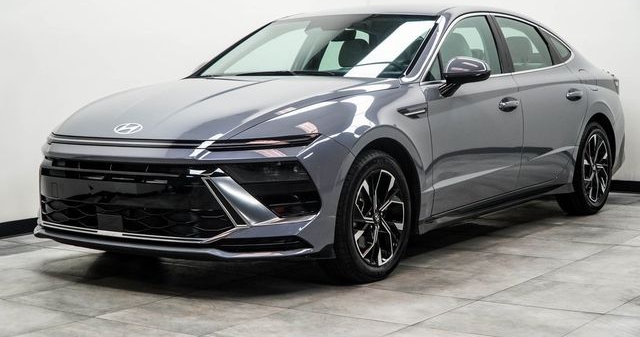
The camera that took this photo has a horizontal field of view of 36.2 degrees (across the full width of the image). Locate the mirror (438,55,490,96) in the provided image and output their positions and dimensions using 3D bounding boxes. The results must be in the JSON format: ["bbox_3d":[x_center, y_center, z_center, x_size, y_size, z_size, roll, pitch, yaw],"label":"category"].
[{"bbox_3d":[0.785,-0.513,5.304,0.250,0.185,0.200,1,6,36],"label":"mirror"}]

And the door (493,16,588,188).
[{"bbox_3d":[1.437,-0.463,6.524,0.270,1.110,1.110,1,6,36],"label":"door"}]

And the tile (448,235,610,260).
[{"bbox_3d":[1.290,0.476,5.702,0.630,0.012,0.551,1,6,38],"label":"tile"}]

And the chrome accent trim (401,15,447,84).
[{"bbox_3d":[0.628,-0.681,5.575,0.060,0.090,0.820,-7,30,25],"label":"chrome accent trim"}]

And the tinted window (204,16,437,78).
[{"bbox_3d":[0.005,-0.717,5.930,1.440,0.150,0.800,1,37,36],"label":"tinted window"}]

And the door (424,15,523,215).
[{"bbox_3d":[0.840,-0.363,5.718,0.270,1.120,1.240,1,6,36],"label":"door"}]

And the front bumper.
[{"bbox_3d":[-0.831,0.095,4.804,1.830,0.550,0.600,1,6,36],"label":"front bumper"}]

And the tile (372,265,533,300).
[{"bbox_3d":[0.614,0.568,4.836,0.630,0.012,0.551,1,6,38],"label":"tile"}]

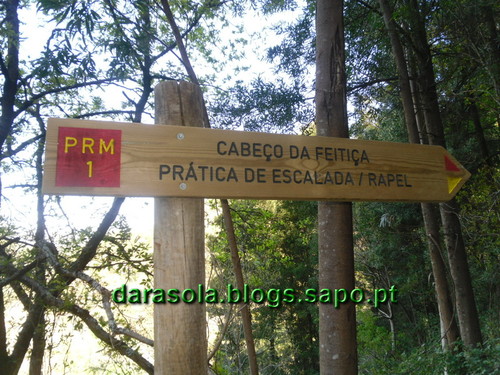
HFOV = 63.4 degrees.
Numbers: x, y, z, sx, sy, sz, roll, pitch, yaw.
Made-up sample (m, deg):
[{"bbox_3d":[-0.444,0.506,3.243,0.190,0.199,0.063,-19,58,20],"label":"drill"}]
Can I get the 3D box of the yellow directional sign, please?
[{"bbox_3d":[0.101,-0.045,0.954,1.047,0.150,0.035,1,-12,-18],"label":"yellow directional sign"}]

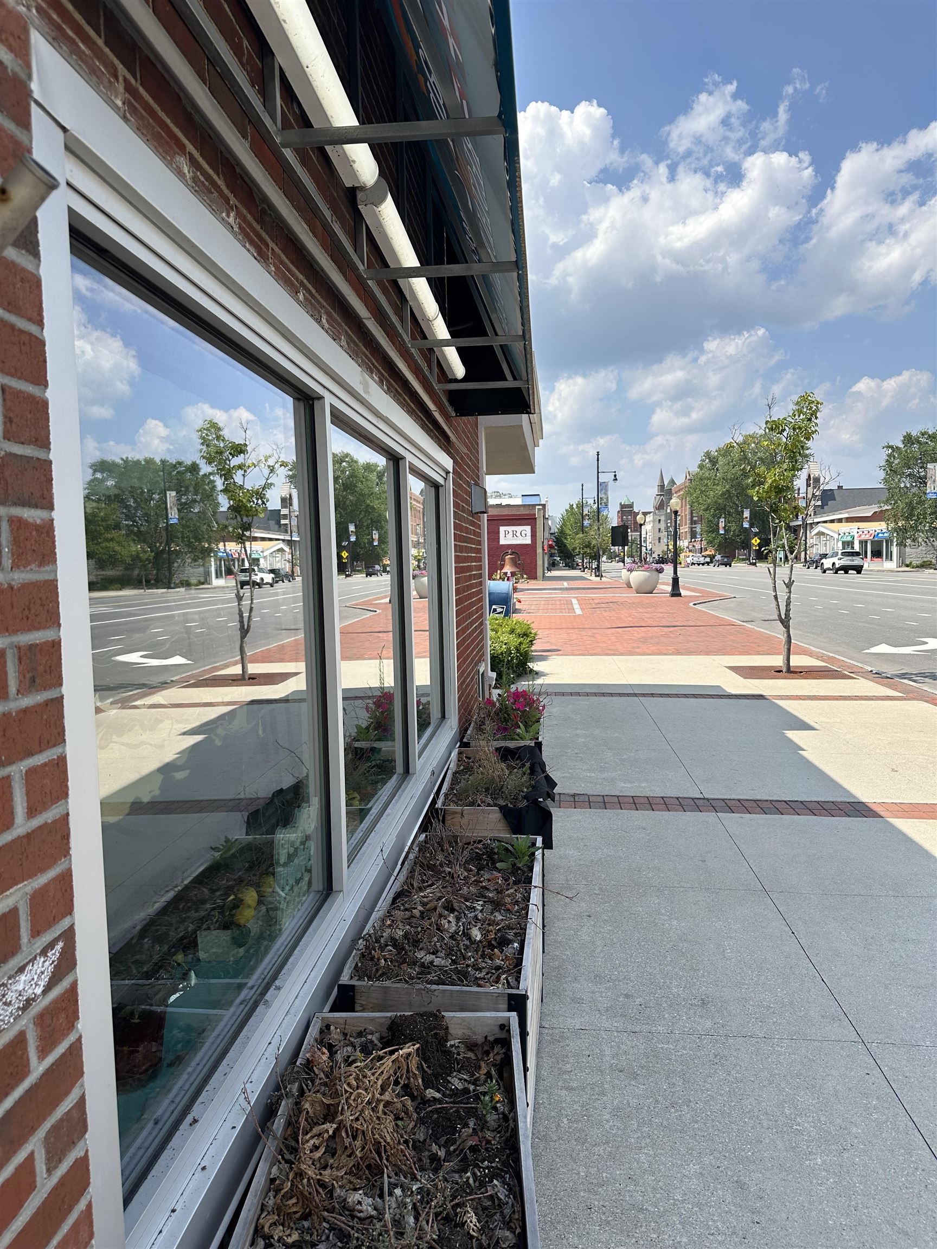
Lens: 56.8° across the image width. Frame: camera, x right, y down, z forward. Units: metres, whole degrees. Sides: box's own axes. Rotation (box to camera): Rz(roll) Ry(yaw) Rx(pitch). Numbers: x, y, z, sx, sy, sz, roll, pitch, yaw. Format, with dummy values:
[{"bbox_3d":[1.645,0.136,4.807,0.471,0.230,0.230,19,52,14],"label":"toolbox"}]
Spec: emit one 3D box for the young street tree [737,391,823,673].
[{"bbox_3d":[4.519,-1.306,12.430,1.350,4.000,1.350,-1,4,5],"label":"young street tree"}]

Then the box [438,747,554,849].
[{"bbox_3d":[0.148,1.013,4.320,0.490,0.560,1.190,-1,4,4],"label":"box"}]

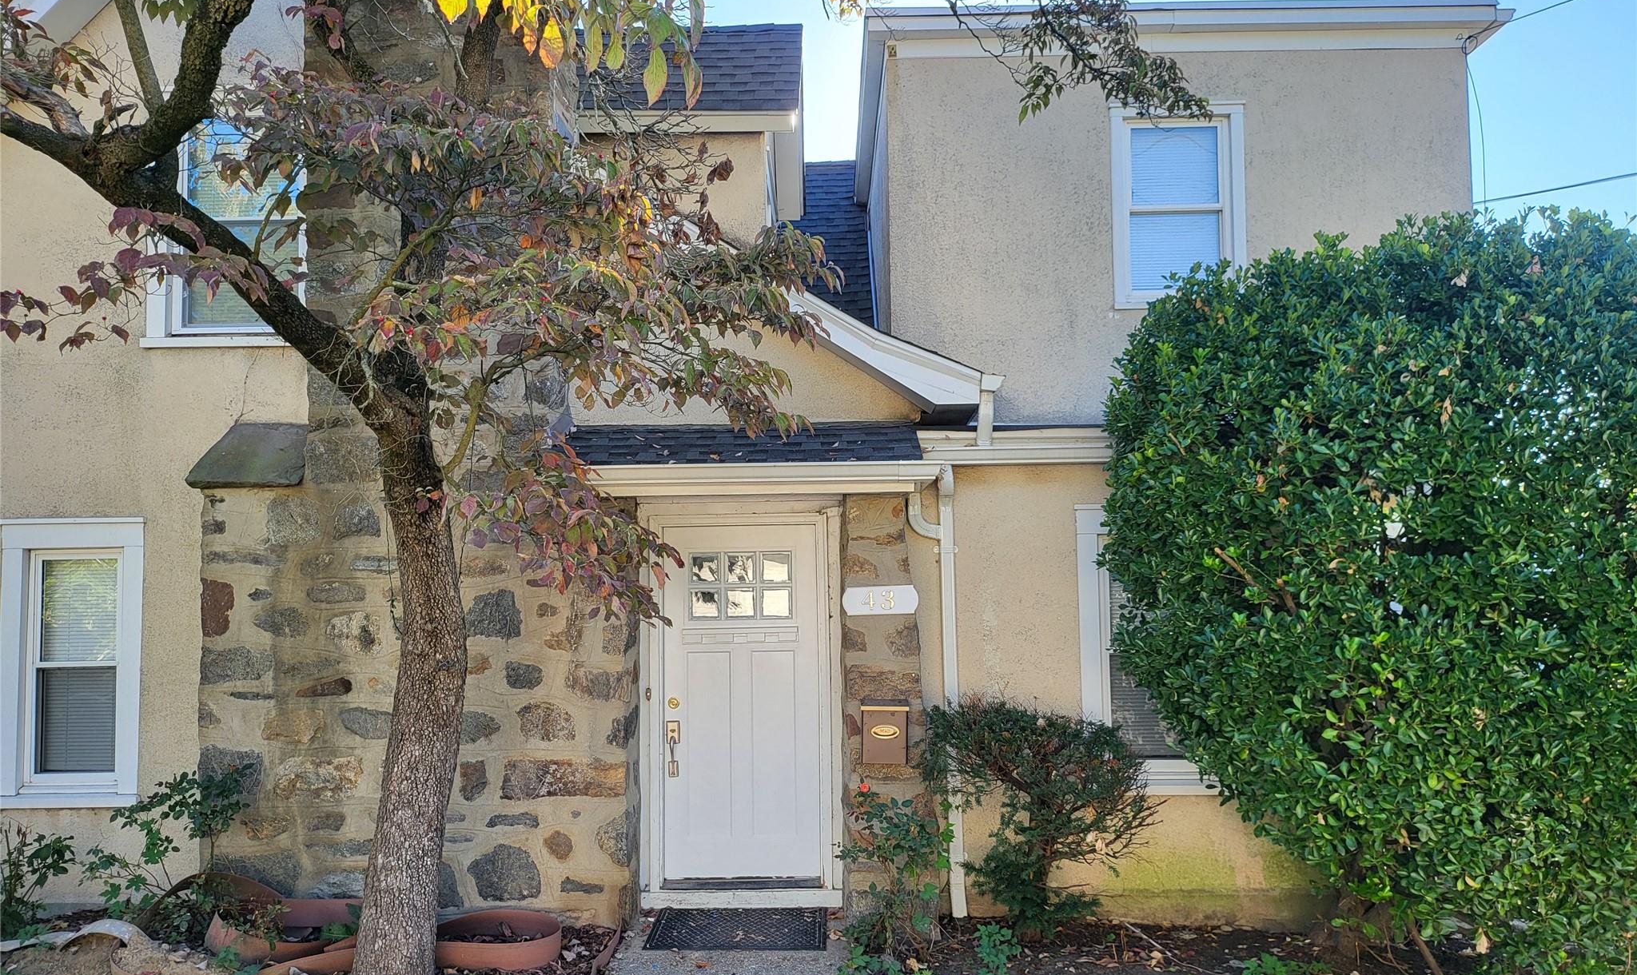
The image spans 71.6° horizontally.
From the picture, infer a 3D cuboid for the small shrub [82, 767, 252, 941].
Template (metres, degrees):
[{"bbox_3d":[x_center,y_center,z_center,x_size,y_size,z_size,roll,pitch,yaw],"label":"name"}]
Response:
[{"bbox_3d":[-3.432,1.924,5.990,0.801,0.838,0.660,-1,-3,1],"label":"small shrub"}]

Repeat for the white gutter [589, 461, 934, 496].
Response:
[{"bbox_3d":[-0.285,-0.042,6.059,1.892,0.156,0.150,-1,-3,1],"label":"white gutter"}]

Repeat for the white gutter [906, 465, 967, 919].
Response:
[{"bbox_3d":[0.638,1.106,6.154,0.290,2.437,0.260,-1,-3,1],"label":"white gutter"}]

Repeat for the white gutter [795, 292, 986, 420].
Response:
[{"bbox_3d":[0.389,-0.722,6.205,1.060,0.680,0.240,-1,-4,0],"label":"white gutter"}]

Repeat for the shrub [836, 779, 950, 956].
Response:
[{"bbox_3d":[0.369,1.870,5.574,0.560,0.810,0.470,-1,-4,0],"label":"shrub"}]

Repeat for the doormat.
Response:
[{"bbox_3d":[-0.411,2.342,6.043,0.915,0.020,0.630,-1,-3,1],"label":"doormat"}]

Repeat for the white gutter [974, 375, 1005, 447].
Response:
[{"bbox_3d":[0.941,-0.419,6.197,0.164,0.402,0.150,-1,-3,1],"label":"white gutter"}]

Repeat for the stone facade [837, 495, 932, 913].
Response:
[{"bbox_3d":[0.358,1.206,6.256,0.493,2.321,0.330,-1,-3,1],"label":"stone facade"}]

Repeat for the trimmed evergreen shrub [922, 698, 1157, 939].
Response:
[{"bbox_3d":[1.100,1.666,5.684,1.160,1.170,0.840,-1,-4,0],"label":"trimmed evergreen shrub"}]

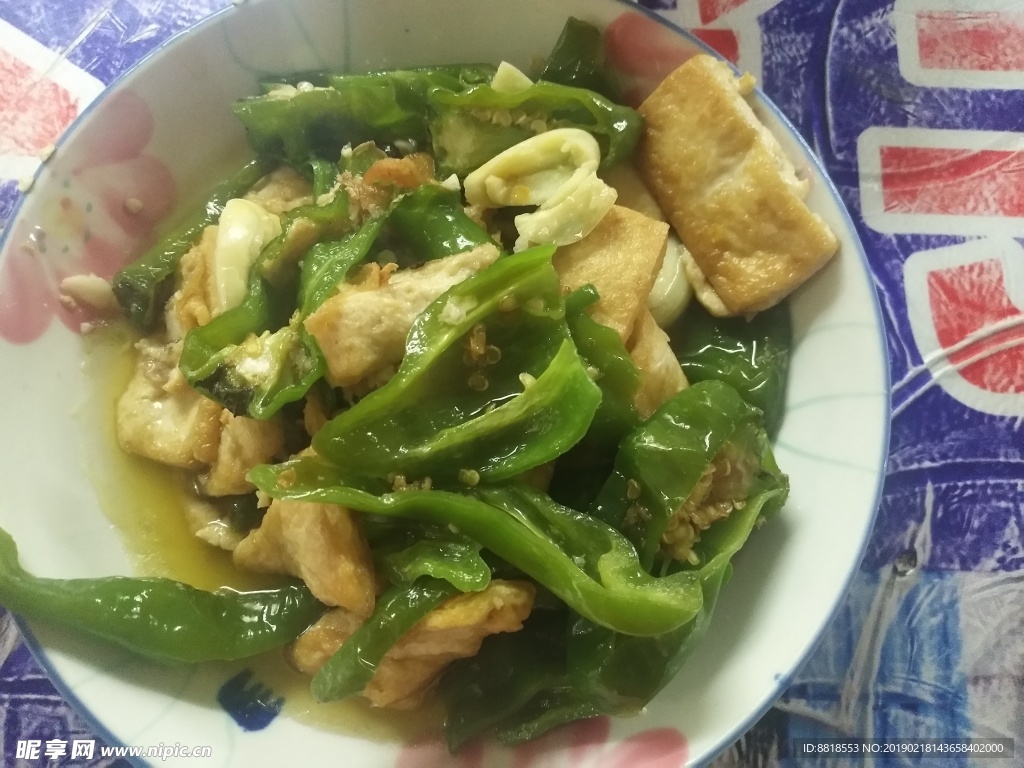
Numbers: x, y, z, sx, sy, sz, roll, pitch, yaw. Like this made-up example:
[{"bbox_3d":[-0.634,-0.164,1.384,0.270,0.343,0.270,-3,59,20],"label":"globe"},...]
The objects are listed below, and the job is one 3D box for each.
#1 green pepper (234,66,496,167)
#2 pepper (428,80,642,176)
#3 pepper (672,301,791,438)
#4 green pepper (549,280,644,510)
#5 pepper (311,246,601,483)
[{"bbox_3d":[-0.048,-0.087,0.248,0.081,0.024,0.027,-4,77,-1],"label":"green pepper"},{"bbox_3d":[0.007,-0.079,0.239,0.065,0.026,0.027,5,77,1],"label":"pepper"},{"bbox_3d":[0.065,-0.005,0.236,0.040,0.020,0.046,-7,77,-2],"label":"pepper"},{"bbox_3d":[0.023,0.003,0.230,0.029,0.023,0.065,-4,77,-1],"label":"green pepper"},{"bbox_3d":[-0.012,-0.003,0.216,0.080,0.030,0.045,-31,79,-7],"label":"pepper"}]

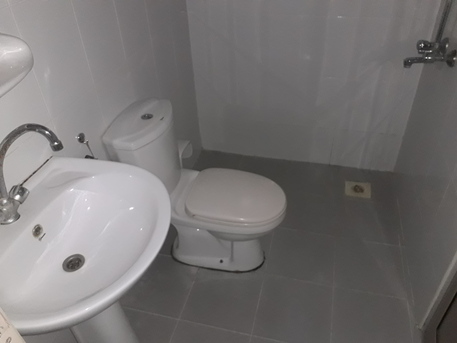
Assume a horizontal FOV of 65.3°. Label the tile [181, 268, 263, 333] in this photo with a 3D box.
[{"bbox_3d":[-0.017,0.580,1.653,0.322,0.012,0.322,7,37,14],"label":"tile"}]

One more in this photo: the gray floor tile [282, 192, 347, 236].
[{"bbox_3d":[0.467,0.246,2.075,0.322,0.012,0.322,7,37,14],"label":"gray floor tile"}]

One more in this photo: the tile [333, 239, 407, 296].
[{"bbox_3d":[0.687,0.467,1.752,0.322,0.012,0.322,7,37,14],"label":"tile"}]

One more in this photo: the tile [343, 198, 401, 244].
[{"bbox_3d":[0.778,0.282,1.999,0.322,0.012,0.322,7,37,14],"label":"tile"}]

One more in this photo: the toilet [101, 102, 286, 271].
[{"bbox_3d":[-0.086,0.102,1.681,0.731,0.734,0.409,7,37,14],"label":"toilet"}]

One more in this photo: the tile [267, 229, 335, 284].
[{"bbox_3d":[0.376,0.430,1.827,0.322,0.012,0.322,7,37,14],"label":"tile"}]

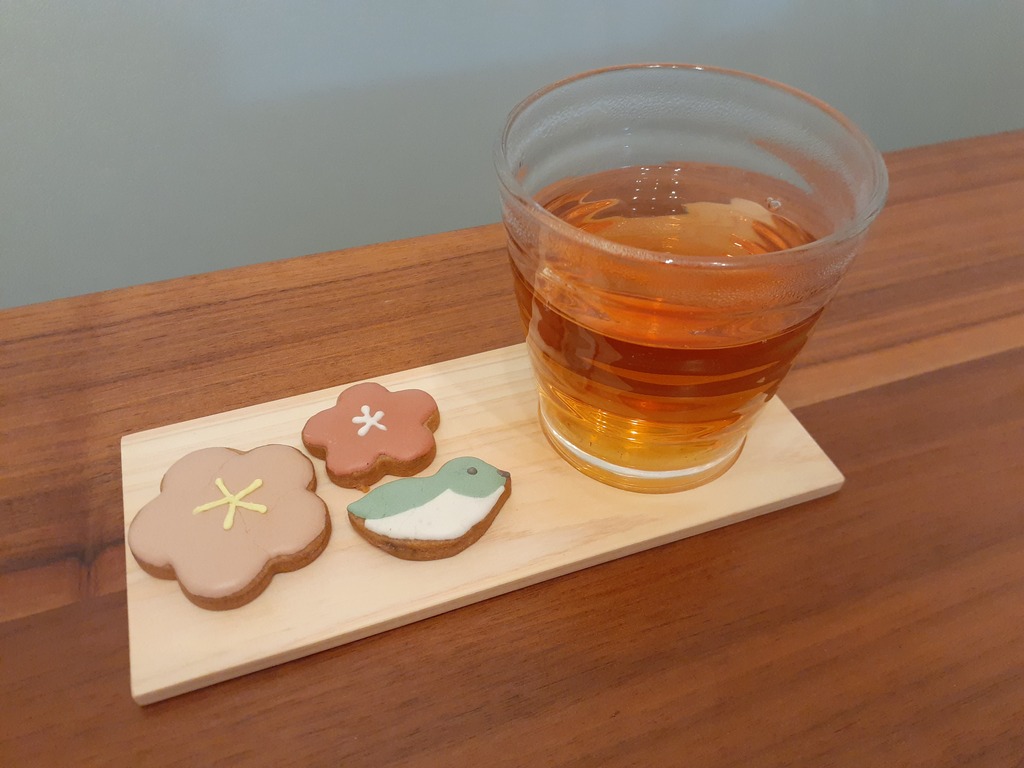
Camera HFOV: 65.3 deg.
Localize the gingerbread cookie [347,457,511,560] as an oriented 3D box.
[{"bbox_3d":[-0.020,0.037,0.229,0.046,0.006,0.026,-24,51,-22],"label":"gingerbread cookie"}]

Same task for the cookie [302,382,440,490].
[{"bbox_3d":[-0.043,0.015,0.250,0.041,0.006,0.038,-14,48,-14],"label":"cookie"}]

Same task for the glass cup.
[{"bbox_3d":[0.043,-0.026,0.229,0.094,0.094,0.094,0,46,0],"label":"glass cup"}]

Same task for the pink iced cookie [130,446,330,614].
[{"bbox_3d":[-0.080,0.039,0.227,0.053,0.006,0.053,-14,48,-14],"label":"pink iced cookie"}]

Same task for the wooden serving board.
[{"bbox_3d":[-0.011,0.025,0.249,0.205,0.006,0.088,-14,48,-14],"label":"wooden serving board"}]

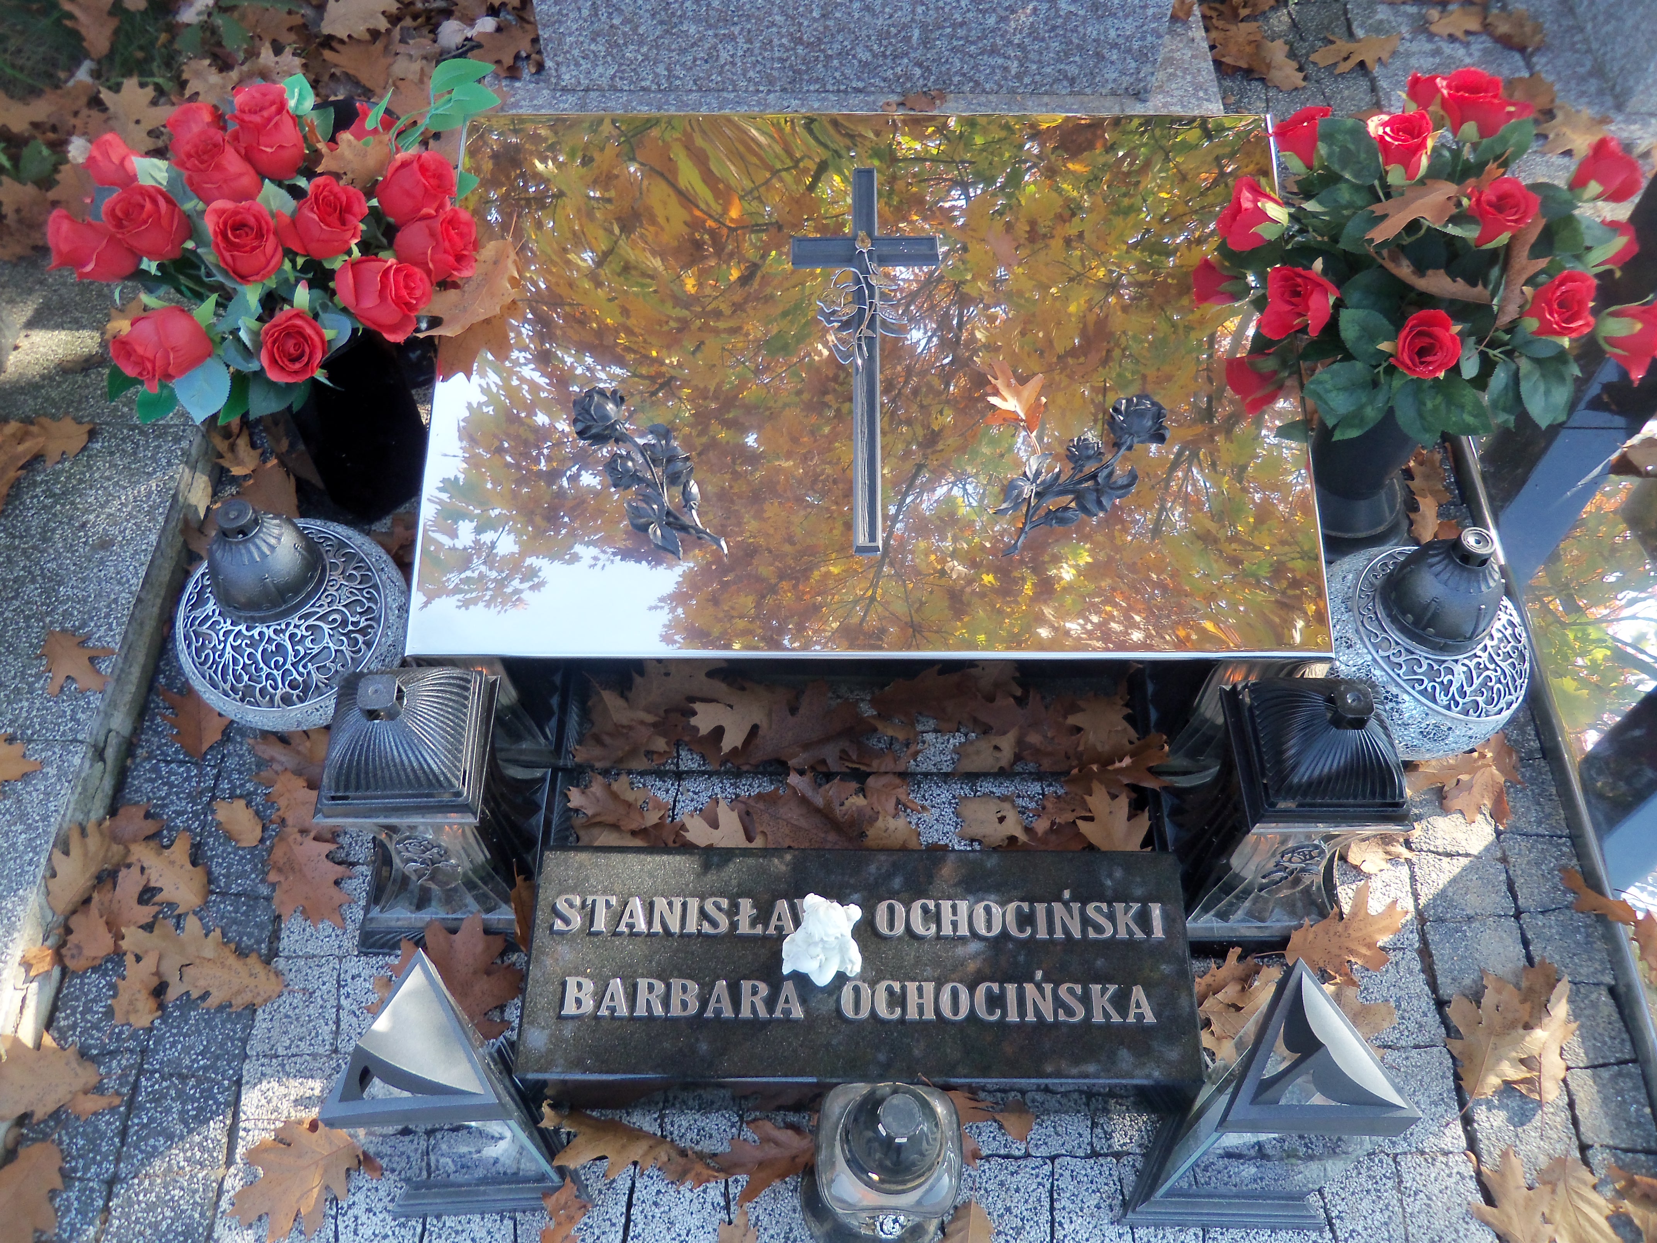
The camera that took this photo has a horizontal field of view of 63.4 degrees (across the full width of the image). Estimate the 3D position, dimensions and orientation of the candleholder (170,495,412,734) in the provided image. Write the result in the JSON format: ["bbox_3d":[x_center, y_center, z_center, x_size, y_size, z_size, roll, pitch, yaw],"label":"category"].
[{"bbox_3d":[-0.672,-0.026,1.651,0.279,0.324,0.279,-15,57,-9],"label":"candleholder"}]

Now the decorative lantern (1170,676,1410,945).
[{"bbox_3d":[0.512,0.178,1.460,0.224,0.379,0.224,-1,56,0],"label":"decorative lantern"}]

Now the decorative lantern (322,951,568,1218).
[{"bbox_3d":[-0.357,0.442,1.310,0.211,0.348,0.185,-3,56,-1],"label":"decorative lantern"}]

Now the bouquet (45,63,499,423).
[{"bbox_3d":[-0.653,-0.447,1.617,0.517,0.375,0.465,0,56,1],"label":"bouquet"}]

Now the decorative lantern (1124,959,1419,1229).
[{"bbox_3d":[0.413,0.447,1.295,0.211,0.348,0.185,1,56,1],"label":"decorative lantern"}]

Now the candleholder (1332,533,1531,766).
[{"bbox_3d":[0.709,0.007,1.608,0.279,0.324,0.279,16,57,11],"label":"candleholder"}]

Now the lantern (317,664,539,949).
[{"bbox_3d":[-0.441,0.177,1.475,0.224,0.379,0.224,-1,56,0],"label":"lantern"}]

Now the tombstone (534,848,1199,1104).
[{"bbox_3d":[0.033,0.393,1.465,0.695,0.139,0.241,0,56,1],"label":"tombstone"}]

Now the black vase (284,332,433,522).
[{"bbox_3d":[-0.645,-0.300,1.844,0.168,0.315,0.168,0,56,1],"label":"black vase"}]

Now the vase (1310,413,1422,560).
[{"bbox_3d":[0.749,-0.228,1.783,0.172,0.300,0.172,0,56,1],"label":"vase"}]

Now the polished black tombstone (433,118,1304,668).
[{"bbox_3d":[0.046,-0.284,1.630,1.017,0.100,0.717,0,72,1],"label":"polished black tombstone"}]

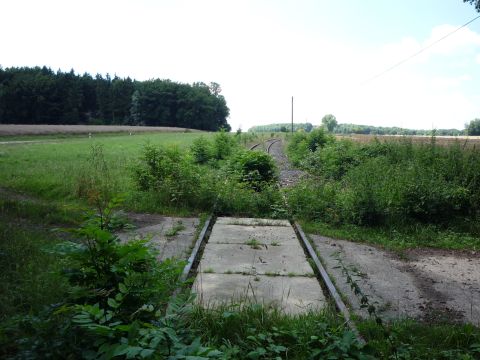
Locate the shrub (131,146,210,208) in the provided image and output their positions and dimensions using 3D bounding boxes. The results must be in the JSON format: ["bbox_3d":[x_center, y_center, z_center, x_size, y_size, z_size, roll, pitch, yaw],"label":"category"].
[{"bbox_3d":[-1.450,-0.086,9.391,1.586,1.322,1.350,0,6,0],"label":"shrub"}]

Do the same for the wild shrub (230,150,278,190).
[{"bbox_3d":[0.367,-0.229,12.075,1.309,1.140,1.200,0,6,0],"label":"wild shrub"}]

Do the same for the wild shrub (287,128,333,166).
[{"bbox_3d":[3.155,-1.445,20.141,2.020,1.777,1.900,0,6,0],"label":"wild shrub"}]

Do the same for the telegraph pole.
[{"bbox_3d":[8.314,-9.641,70.388,0.200,7.107,0.200,0,6,0],"label":"telegraph pole"}]

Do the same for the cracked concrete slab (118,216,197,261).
[{"bbox_3d":[-1.290,0.886,6.689,1.220,0.120,2.704,0,6,1],"label":"cracked concrete slab"}]

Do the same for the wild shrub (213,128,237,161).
[{"bbox_3d":[-0.824,-1.845,23.597,1.236,1.779,1.250,0,6,0],"label":"wild shrub"}]

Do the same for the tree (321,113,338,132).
[{"bbox_3d":[61.855,-38.326,305.793,11.738,13.868,10.500,0,6,0],"label":"tree"}]

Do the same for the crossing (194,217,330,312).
[{"bbox_3d":[0.190,0.992,5.852,1.282,0.150,4.117,0,6,1],"label":"crossing"}]

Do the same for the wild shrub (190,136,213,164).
[{"bbox_3d":[-1.835,-1.382,21.148,1.014,1.372,1.050,0,6,0],"label":"wild shrub"}]

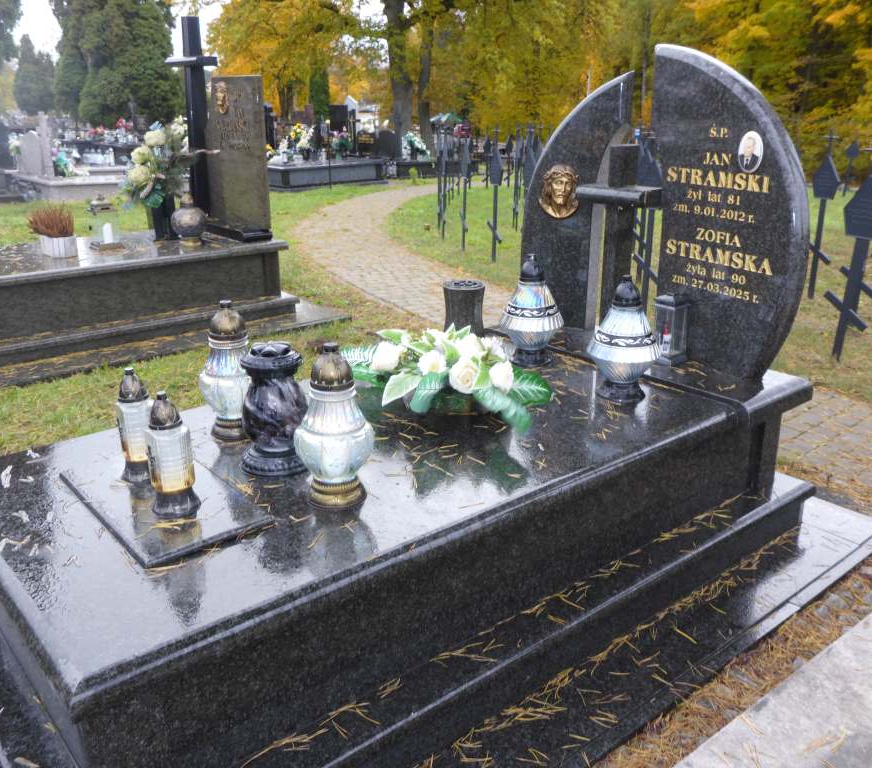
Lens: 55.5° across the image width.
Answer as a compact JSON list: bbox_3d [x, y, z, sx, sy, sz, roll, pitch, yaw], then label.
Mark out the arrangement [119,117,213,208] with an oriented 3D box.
[{"bbox_3d":[-1.751,-1.422,5.343,0.620,0.600,0.460,-4,18,-17],"label":"arrangement"}]

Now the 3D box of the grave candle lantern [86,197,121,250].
[{"bbox_3d":[-2.011,-0.974,5.026,0.190,0.320,0.190,-13,22,-38],"label":"grave candle lantern"}]

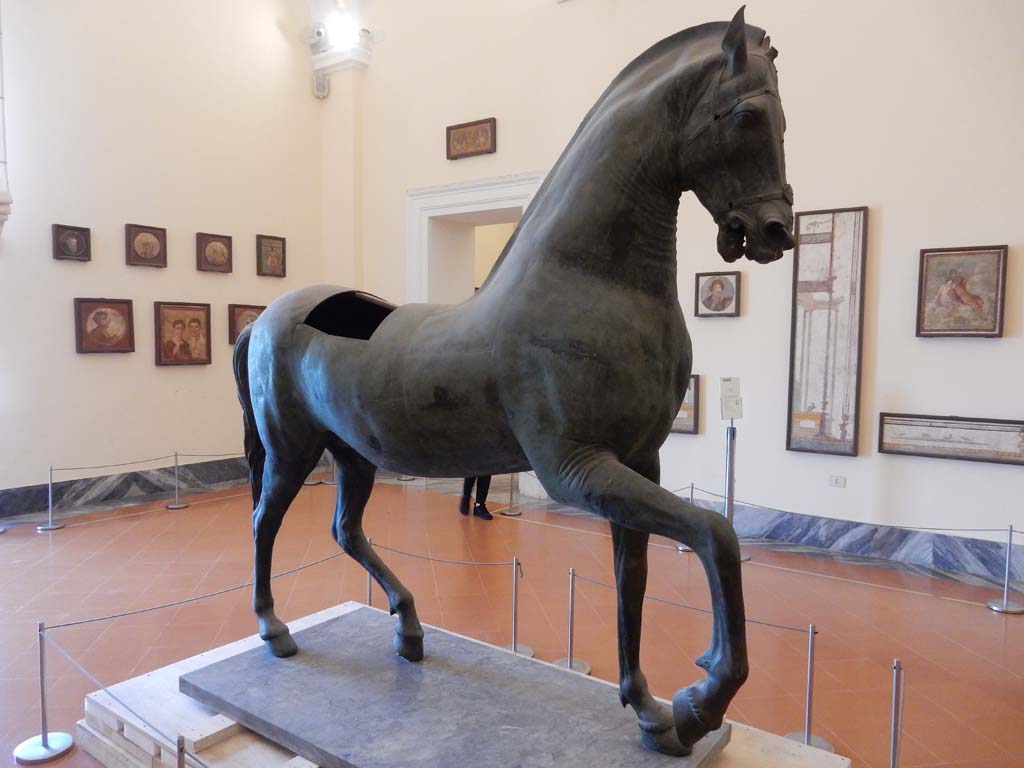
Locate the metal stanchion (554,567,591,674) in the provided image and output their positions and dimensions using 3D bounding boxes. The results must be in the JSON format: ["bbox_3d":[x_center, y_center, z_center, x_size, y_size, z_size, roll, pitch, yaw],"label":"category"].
[{"bbox_3d":[0.273,1.095,3.418,0.190,0.502,0.190,1,4,5],"label":"metal stanchion"}]

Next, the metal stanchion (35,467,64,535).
[{"bbox_3d":[-3.588,0.889,5.749,0.190,0.502,0.190,-2,5,-32],"label":"metal stanchion"}]

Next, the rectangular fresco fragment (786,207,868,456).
[{"bbox_3d":[2.245,-0.360,5.271,0.482,1.735,0.050,3,6,34],"label":"rectangular fresco fragment"}]

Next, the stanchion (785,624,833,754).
[{"bbox_3d":[1.210,1.236,3.010,0.205,0.527,0.205,2,4,23],"label":"stanchion"}]

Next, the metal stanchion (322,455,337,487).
[{"bbox_3d":[-1.830,0.766,7.548,0.190,0.502,0.190,-1,4,-14],"label":"metal stanchion"}]

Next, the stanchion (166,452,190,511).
[{"bbox_3d":[-2.933,0.839,6.477,0.190,0.502,0.190,-2,5,-25],"label":"stanchion"}]

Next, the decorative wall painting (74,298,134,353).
[{"bbox_3d":[-3.744,-0.532,6.816,0.050,0.489,0.483,4,5,40],"label":"decorative wall painting"}]

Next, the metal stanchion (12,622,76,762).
[{"bbox_3d":[-1.751,1.130,2.763,0.190,0.502,0.190,-2,5,-33],"label":"metal stanchion"}]

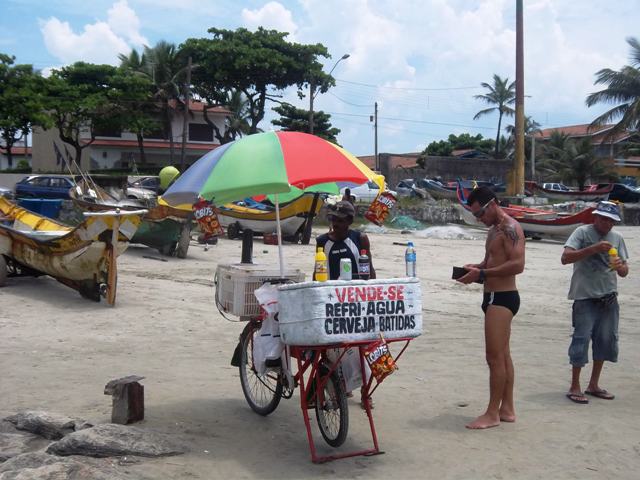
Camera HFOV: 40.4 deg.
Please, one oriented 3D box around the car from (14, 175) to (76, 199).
[{"bbox_3d":[-13.593,-2.615,45.000,4.050,1.400,1.660,-2,4,-33],"label":"car"}]

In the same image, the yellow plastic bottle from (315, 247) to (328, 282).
[{"bbox_3d":[0.009,0.141,5.010,0.070,0.200,0.070,0,2,-12],"label":"yellow plastic bottle"}]

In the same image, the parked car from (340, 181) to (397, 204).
[{"bbox_3d":[3.050,-3.214,57.000,4.100,1.470,1.650,-2,4,-37],"label":"parked car"}]

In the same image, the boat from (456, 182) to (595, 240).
[{"bbox_3d":[6.500,-0.916,27.990,2.000,1.800,6.800,-2,3,-30],"label":"boat"}]

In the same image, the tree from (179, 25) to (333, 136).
[{"bbox_3d":[-4.603,-9.832,64.000,11.000,11.600,9.500,0,2,0],"label":"tree"}]

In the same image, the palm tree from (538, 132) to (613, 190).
[{"bbox_3d":[17.053,-4.906,58.000,4.900,4.600,4.900,0,3,0],"label":"palm tree"}]

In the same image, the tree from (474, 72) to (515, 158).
[{"bbox_3d":[15.751,-8.760,75.000,5.000,11.000,5.000,0,3,0],"label":"tree"}]

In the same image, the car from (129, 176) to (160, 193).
[{"bbox_3d":[-12.016,-3.526,59.500,4.100,1.430,1.650,0,2,-2],"label":"car"}]

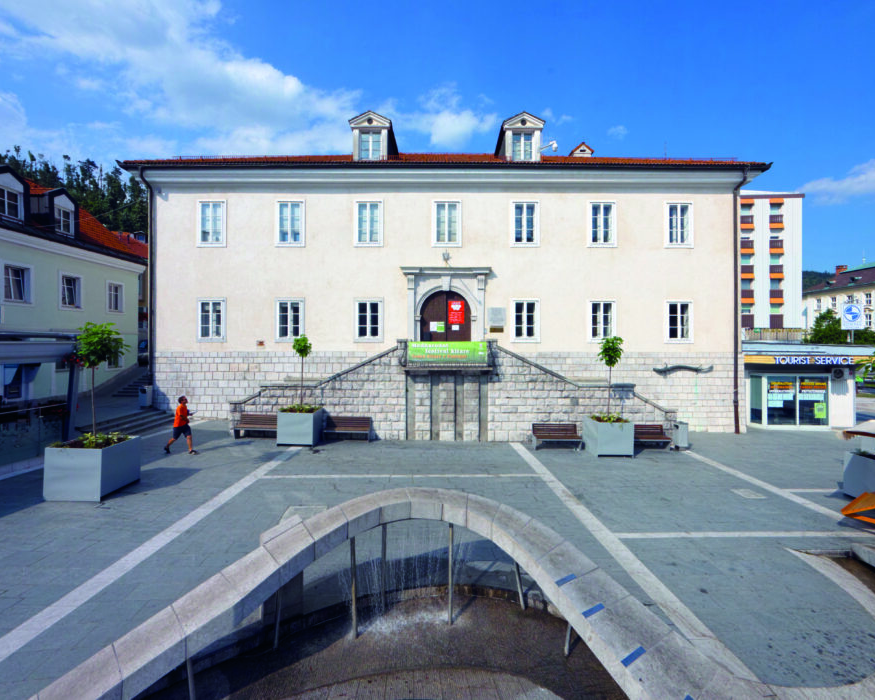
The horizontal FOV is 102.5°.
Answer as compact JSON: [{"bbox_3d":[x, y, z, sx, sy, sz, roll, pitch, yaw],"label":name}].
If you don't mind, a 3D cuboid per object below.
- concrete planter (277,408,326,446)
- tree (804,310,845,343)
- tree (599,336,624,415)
[{"bbox_3d":[-4.657,2.615,12.028,1.170,1.111,1.135,0,0,-1],"label":"concrete planter"},{"bbox_3d":[37.600,-0.200,34.000,3.200,7.300,3.200,0,0,-1],"label":"tree"},{"bbox_3d":[5.920,0.959,11.969,0.831,2.831,0.831,0,0,-1],"label":"tree"}]

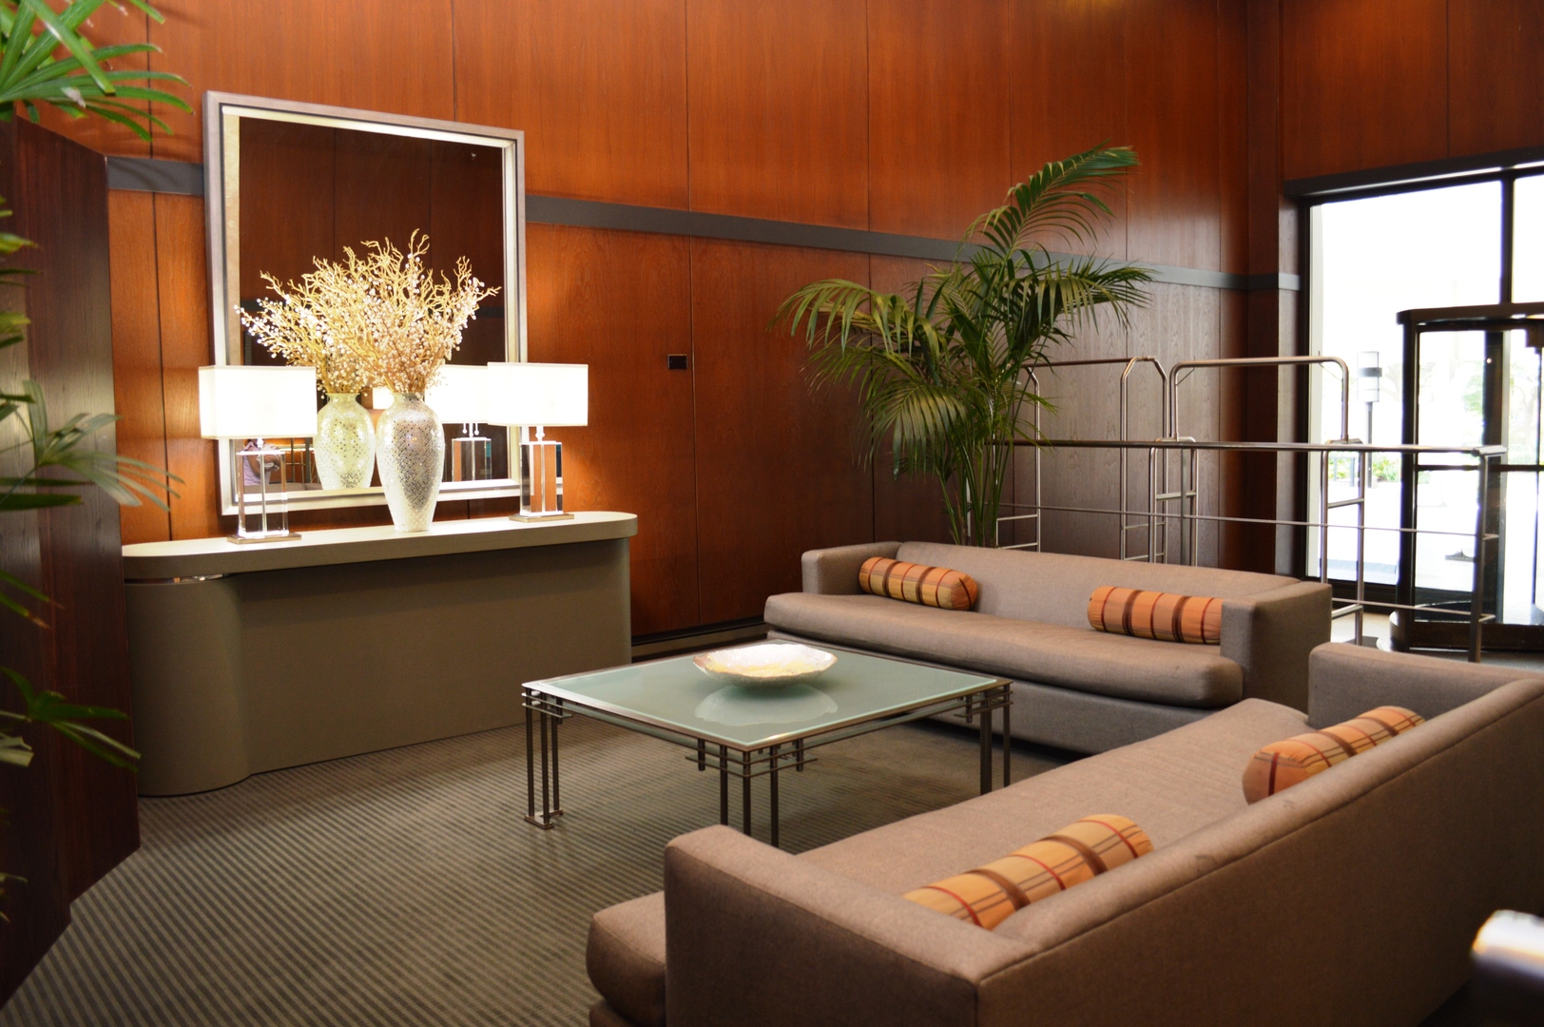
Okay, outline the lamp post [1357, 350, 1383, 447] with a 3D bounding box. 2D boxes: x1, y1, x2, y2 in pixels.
[{"bbox_3d":[10.602,-1.667,20.500,0.420,2.394,0.420,-5,6,-39],"label":"lamp post"}]

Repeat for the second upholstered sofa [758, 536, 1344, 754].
[{"bbox_3d":[1.001,0.530,4.718,0.831,0.620,2.189,-5,6,-39],"label":"second upholstered sofa"}]

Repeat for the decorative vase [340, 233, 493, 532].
[{"bbox_3d":[-1.430,-0.528,4.665,0.460,1.174,0.460,-5,6,-39],"label":"decorative vase"}]

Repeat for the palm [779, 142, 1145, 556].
[{"bbox_3d":[1.016,-0.555,5.999,1.400,2.579,1.500,-5,6,-39],"label":"palm"}]

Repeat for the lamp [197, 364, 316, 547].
[{"bbox_3d":[-1.901,-0.219,4.303,0.362,0.646,0.267,-5,6,-39],"label":"lamp"}]

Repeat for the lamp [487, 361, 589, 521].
[{"bbox_3d":[-1.016,-0.305,5.016,0.377,0.666,0.267,-5,6,-39],"label":"lamp"}]

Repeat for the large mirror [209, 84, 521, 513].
[{"bbox_3d":[-1.671,-0.873,4.938,1.356,1.651,0.070,-5,6,-39],"label":"large mirror"}]

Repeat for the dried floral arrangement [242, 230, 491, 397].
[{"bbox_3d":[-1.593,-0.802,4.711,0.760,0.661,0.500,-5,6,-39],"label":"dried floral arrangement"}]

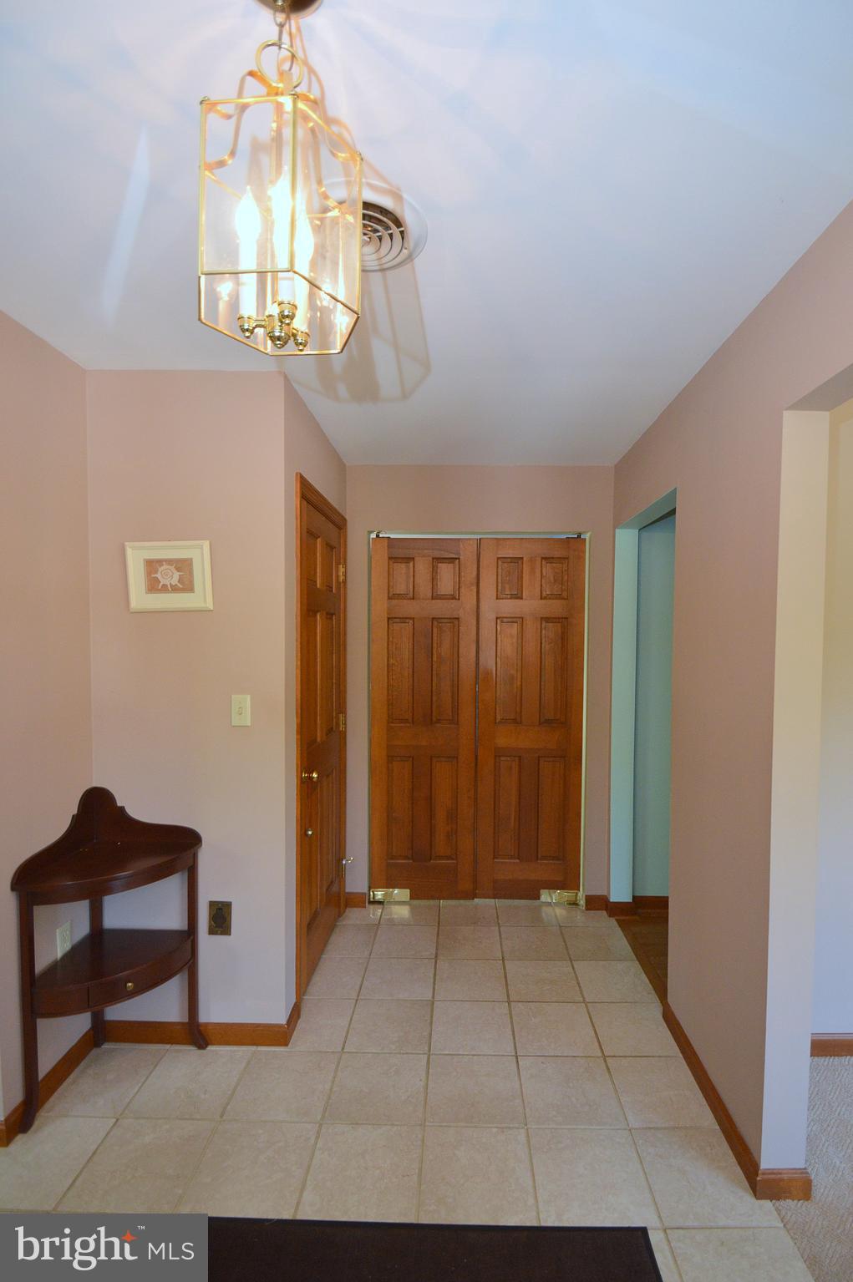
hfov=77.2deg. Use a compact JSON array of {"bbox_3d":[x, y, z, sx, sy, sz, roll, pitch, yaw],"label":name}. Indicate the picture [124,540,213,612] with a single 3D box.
[{"bbox_3d":[-0.925,-0.231,1.920,0.305,0.252,0.020,-2,4,2],"label":"picture"}]

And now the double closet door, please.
[{"bbox_3d":[0.284,0.429,2.970,1.190,2.015,0.040,0,2,2],"label":"double closet door"}]

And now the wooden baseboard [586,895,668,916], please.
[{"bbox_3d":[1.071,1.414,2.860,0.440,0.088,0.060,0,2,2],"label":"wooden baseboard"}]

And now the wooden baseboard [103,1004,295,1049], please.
[{"bbox_3d":[-0.848,1.433,2.015,0.700,0.082,0.135,0,2,2],"label":"wooden baseboard"}]

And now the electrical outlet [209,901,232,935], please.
[{"bbox_3d":[-0.750,1.011,1.945,0.081,0.123,0.012,0,2,2],"label":"electrical outlet"}]

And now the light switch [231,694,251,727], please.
[{"bbox_3d":[-0.672,0.255,1.940,0.070,0.115,0.010,0,2,2],"label":"light switch"}]

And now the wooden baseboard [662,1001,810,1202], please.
[{"bbox_3d":[0.965,1.425,1.733,0.140,0.084,0.680,0,2,4],"label":"wooden baseboard"}]

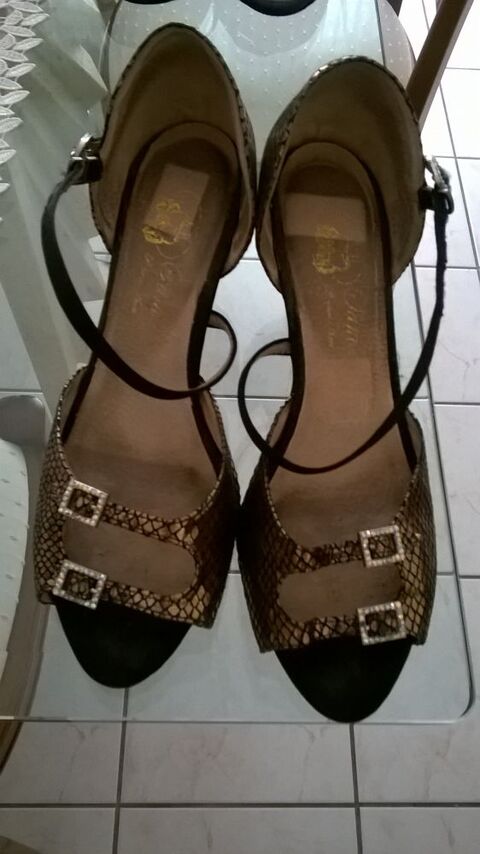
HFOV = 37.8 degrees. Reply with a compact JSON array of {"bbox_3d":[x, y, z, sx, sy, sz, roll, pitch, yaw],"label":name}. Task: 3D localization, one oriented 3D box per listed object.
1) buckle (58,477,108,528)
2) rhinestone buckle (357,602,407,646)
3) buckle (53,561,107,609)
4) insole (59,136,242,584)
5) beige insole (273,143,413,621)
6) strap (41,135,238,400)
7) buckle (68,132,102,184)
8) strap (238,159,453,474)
[{"bbox_3d":[-0.059,0.029,0.266,0.017,0.004,0.015,9,70,17],"label":"buckle"},{"bbox_3d":[0.051,0.071,0.253,0.017,0.004,0.015,3,67,-14],"label":"rhinestone buckle"},{"bbox_3d":[-0.058,0.057,0.255,0.017,0.004,0.015,7,69,13],"label":"buckle"},{"bbox_3d":[-0.031,-0.035,0.306,0.072,0.032,0.220,5,70,0],"label":"insole"},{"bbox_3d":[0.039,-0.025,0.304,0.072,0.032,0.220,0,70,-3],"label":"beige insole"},{"bbox_3d":[-0.039,-0.050,0.277,0.079,0.062,0.118,5,61,0],"label":"strap"},{"bbox_3d":[-0.062,-0.108,0.283,0.005,0.012,0.014,16,60,-17],"label":"buckle"},{"bbox_3d":[0.041,-0.035,0.274,0.084,0.064,0.141,0,61,-3],"label":"strap"}]

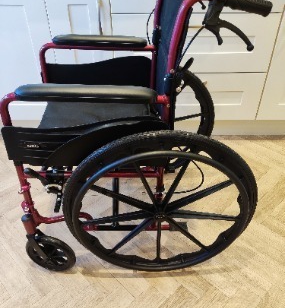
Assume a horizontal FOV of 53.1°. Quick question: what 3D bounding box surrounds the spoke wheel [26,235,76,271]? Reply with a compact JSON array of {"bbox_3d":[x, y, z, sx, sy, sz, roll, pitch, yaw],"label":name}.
[{"bbox_3d":[-0.333,0.367,1.046,0.177,0.177,0.032,7,38,10],"label":"spoke wheel"}]

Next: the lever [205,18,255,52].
[{"bbox_3d":[0.195,-0.265,0.633,0.130,0.051,0.024,8,36,-9],"label":"lever"}]

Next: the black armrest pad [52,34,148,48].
[{"bbox_3d":[-0.154,-0.414,1.053,0.345,0.030,0.055,0,37,-3],"label":"black armrest pad"}]

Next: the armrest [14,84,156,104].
[{"bbox_3d":[-0.135,-0.146,0.696,0.345,0.030,0.055,0,37,-3],"label":"armrest"}]

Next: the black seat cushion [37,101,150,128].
[{"bbox_3d":[-0.159,-0.094,1.014,0.410,0.045,0.440,-1,37,-3],"label":"black seat cushion"}]

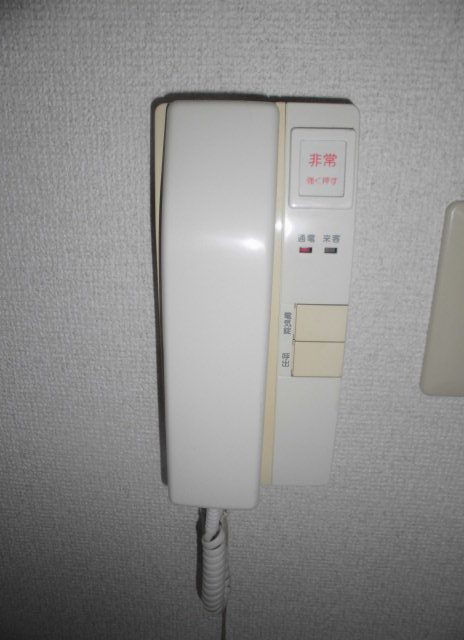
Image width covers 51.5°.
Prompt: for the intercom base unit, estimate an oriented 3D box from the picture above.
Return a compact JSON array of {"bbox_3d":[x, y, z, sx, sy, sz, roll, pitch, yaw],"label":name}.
[{"bbox_3d":[0.010,0.001,0.264,0.103,0.225,0.060,1,16,-1],"label":"intercom base unit"}]

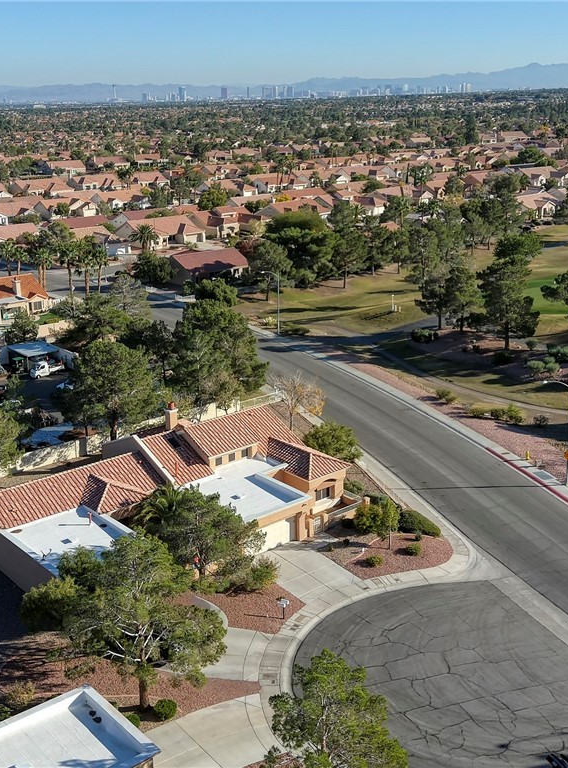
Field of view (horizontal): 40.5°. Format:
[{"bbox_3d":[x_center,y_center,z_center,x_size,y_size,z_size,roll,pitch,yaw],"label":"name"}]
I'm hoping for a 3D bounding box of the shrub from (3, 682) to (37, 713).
[{"bbox_3d":[-13.750,16.300,40.000,1.700,1.200,1.600,0,20,0],"label":"shrub"}]

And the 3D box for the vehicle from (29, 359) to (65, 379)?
[{"bbox_3d":[-32.730,-2.421,106.321,4.900,1.850,1.900,-16,26,-37],"label":"vehicle"}]

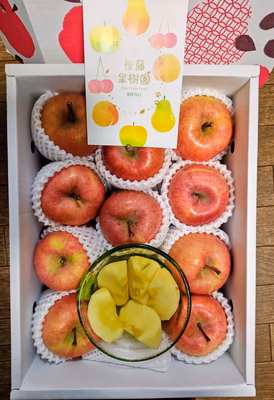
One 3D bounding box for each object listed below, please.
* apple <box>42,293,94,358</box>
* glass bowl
[{"bbox_3d":[-0.089,0.166,0.349,0.085,0.076,0.085,0,78,-18],"label":"apple"},{"bbox_3d":[-0.003,0.109,0.304,0.121,0.050,0.121,0,89,-1],"label":"glass bowl"}]

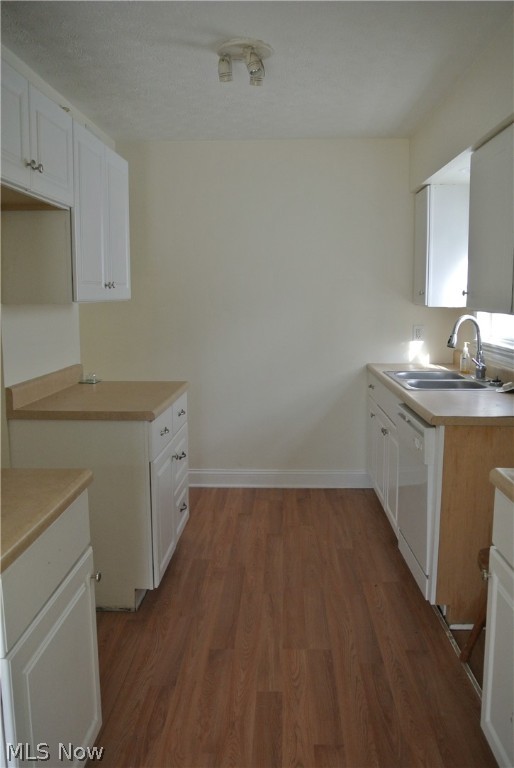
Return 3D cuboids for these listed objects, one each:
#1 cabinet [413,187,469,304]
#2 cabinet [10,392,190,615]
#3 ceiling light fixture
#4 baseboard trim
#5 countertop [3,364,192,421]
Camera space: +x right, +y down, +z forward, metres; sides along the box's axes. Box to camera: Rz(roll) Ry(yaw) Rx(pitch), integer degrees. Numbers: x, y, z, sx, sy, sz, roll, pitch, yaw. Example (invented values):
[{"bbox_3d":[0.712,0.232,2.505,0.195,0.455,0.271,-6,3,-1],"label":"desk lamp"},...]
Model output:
[{"bbox_3d":[1.250,-0.898,4.224,0.329,0.757,0.410,0,8,3],"label":"cabinet"},{"bbox_3d":[-0.740,0.528,3.300,0.640,0.868,0.940,0,8,3],"label":"cabinet"},{"bbox_3d":[-0.051,-1.376,2.793,0.235,0.153,0.238,0,8,3],"label":"ceiling light fixture"},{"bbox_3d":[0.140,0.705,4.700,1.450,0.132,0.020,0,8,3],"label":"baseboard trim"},{"bbox_3d":[-0.740,0.027,3.239,0.647,0.143,0.965,0,8,3],"label":"countertop"}]

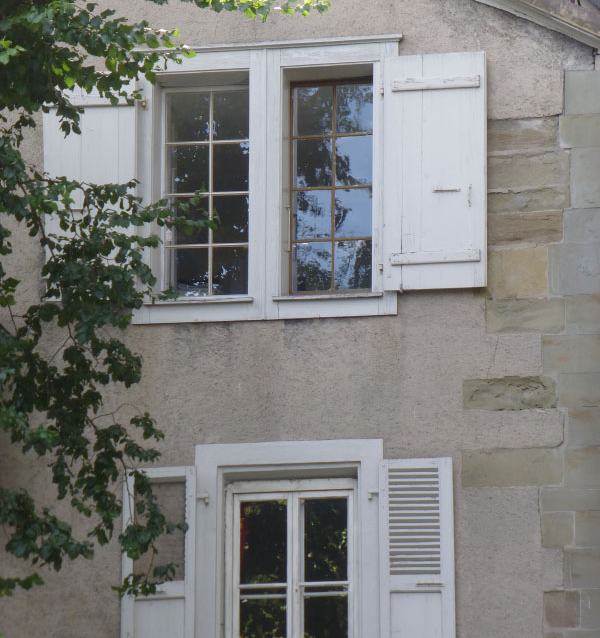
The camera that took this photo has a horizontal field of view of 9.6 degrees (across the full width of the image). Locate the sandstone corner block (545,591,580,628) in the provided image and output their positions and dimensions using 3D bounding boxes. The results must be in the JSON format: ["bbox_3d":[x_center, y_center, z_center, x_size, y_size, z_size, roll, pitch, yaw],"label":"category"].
[{"bbox_3d":[1.728,1.921,23.315,0.235,0.238,0.200,-2,-15,9],"label":"sandstone corner block"}]

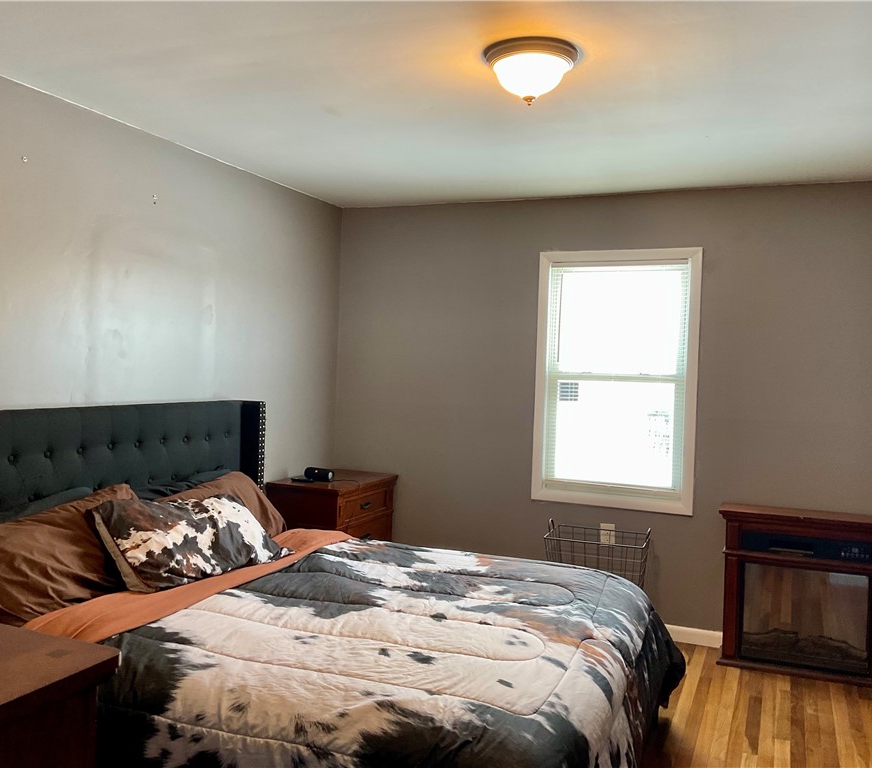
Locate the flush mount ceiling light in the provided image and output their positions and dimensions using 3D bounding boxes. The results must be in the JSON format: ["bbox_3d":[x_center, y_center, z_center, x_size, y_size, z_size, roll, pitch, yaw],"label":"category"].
[{"bbox_3d":[0.299,-0.968,2.727,0.302,0.160,0.302,2,1,0],"label":"flush mount ceiling light"}]

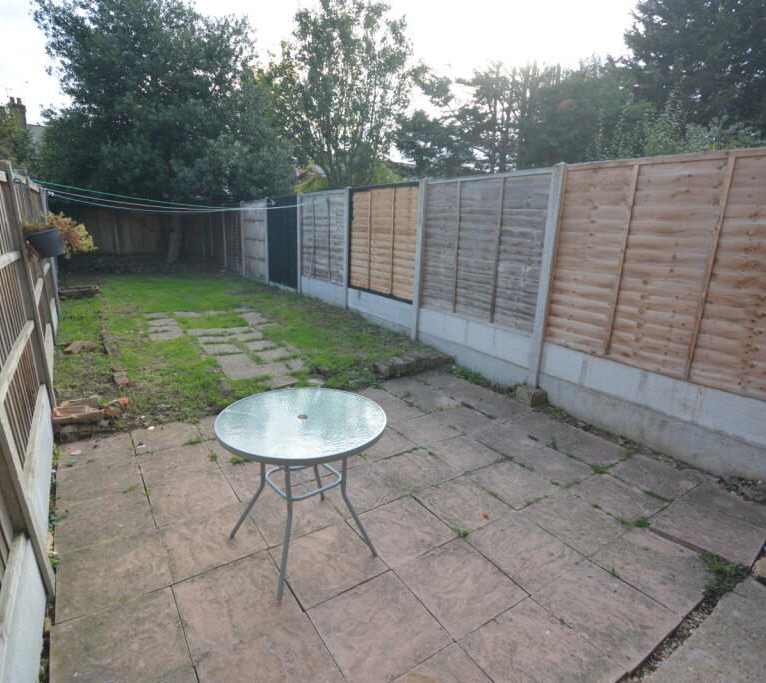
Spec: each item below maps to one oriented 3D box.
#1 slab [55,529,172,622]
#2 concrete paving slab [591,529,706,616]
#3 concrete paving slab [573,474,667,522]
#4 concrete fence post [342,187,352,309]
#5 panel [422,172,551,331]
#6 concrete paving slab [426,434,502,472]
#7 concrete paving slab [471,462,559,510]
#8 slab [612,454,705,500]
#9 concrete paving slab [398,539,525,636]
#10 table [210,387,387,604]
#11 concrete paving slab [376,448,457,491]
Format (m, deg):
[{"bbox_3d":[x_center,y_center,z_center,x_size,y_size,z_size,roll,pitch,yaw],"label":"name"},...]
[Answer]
[{"bbox_3d":[-1.247,1.074,1.970,0.424,0.050,0.450,-7,16,-33],"label":"slab"},{"bbox_3d":[1.374,1.167,2.170,0.450,0.040,0.450,-6,16,-35],"label":"concrete paving slab"},{"bbox_3d":[1.507,1.015,2.772,0.450,0.040,0.450,-7,16,-34],"label":"concrete paving slab"},{"bbox_3d":[-0.592,-1.547,7.245,0.120,1.971,0.100,-7,16,-33],"label":"concrete fence post"},{"bbox_3d":[1.029,-1.000,4.733,0.050,1.549,1.820,-7,16,-33],"label":"panel"},{"bbox_3d":[0.622,0.861,3.245,0.450,0.040,0.450,-6,16,-35],"label":"concrete paving slab"},{"bbox_3d":[0.870,0.963,2.884,0.450,0.040,0.450,-6,16,-35],"label":"concrete paving slab"},{"bbox_3d":[1.873,0.940,2.940,0.435,0.040,0.445,-7,16,-33],"label":"slab"},{"bbox_3d":[0.349,1.128,1.964,0.447,0.050,0.442,-7,16,-33],"label":"concrete paving slab"},{"bbox_3d":[-0.387,0.696,2.084,0.790,0.700,0.790,3,14,-1],"label":"table"},{"bbox_3d":[0.226,0.892,2.933,0.445,0.040,0.445,-7,16,-33],"label":"concrete paving slab"}]

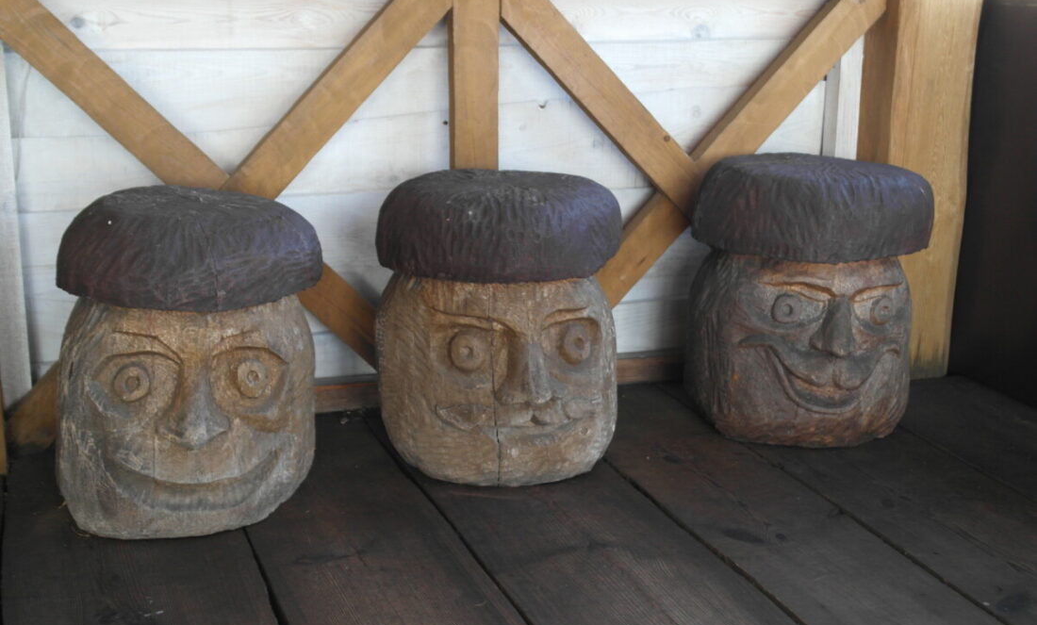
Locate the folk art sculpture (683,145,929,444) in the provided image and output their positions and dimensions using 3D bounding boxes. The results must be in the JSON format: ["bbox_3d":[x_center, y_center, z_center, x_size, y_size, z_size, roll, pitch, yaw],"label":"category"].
[{"bbox_3d":[0.535,-0.036,2.635,0.433,0.490,0.412,-3,15,-14],"label":"folk art sculpture"}]

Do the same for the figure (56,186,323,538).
[{"bbox_3d":[-0.512,0.060,2.186,0.395,0.490,0.378,-4,15,-17],"label":"figure"}]

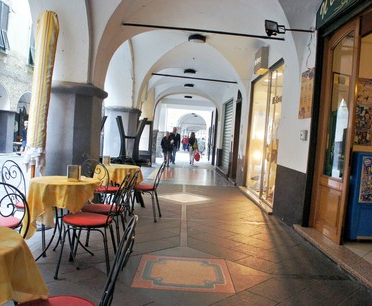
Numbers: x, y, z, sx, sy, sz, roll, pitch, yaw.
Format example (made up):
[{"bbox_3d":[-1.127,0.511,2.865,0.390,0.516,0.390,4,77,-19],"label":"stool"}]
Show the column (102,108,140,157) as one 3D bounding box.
[{"bbox_3d":[-1.944,-0.347,10.462,1.030,2.100,1.030,3,2,0],"label":"column"}]

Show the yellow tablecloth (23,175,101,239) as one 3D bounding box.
[{"bbox_3d":[-1.190,0.540,3.356,0.740,0.520,0.740,4,2,0],"label":"yellow tablecloth"}]

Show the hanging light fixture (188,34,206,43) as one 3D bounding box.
[{"bbox_3d":[0.270,-2.691,8.100,0.410,0.140,0.410,3,2,0],"label":"hanging light fixture"}]

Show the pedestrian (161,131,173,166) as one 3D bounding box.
[{"bbox_3d":[-0.885,-0.223,15.805,0.550,1.600,0.420,4,2,-3],"label":"pedestrian"}]

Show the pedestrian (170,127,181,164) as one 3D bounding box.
[{"bbox_3d":[-0.522,-0.328,16.801,0.550,1.790,0.420,4,2,-3],"label":"pedestrian"}]

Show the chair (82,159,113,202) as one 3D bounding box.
[{"bbox_3d":[-1.181,0.518,4.775,0.430,0.880,0.500,4,2,16],"label":"chair"}]

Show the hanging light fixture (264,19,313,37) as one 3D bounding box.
[{"bbox_3d":[1.446,-1.766,4.850,0.660,0.240,0.220,3,2,-8],"label":"hanging light fixture"}]

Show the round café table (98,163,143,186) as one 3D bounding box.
[{"bbox_3d":[-1.113,0.577,5.529,0.710,0.745,0.710,4,2,0],"label":"round café table"}]

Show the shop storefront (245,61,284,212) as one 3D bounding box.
[{"bbox_3d":[1.592,-0.352,7.589,0.250,2.700,3.000,3,2,-1],"label":"shop storefront"}]

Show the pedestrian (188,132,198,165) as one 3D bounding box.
[{"bbox_3d":[0.385,-0.223,17.000,0.500,1.630,0.350,3,2,0],"label":"pedestrian"}]

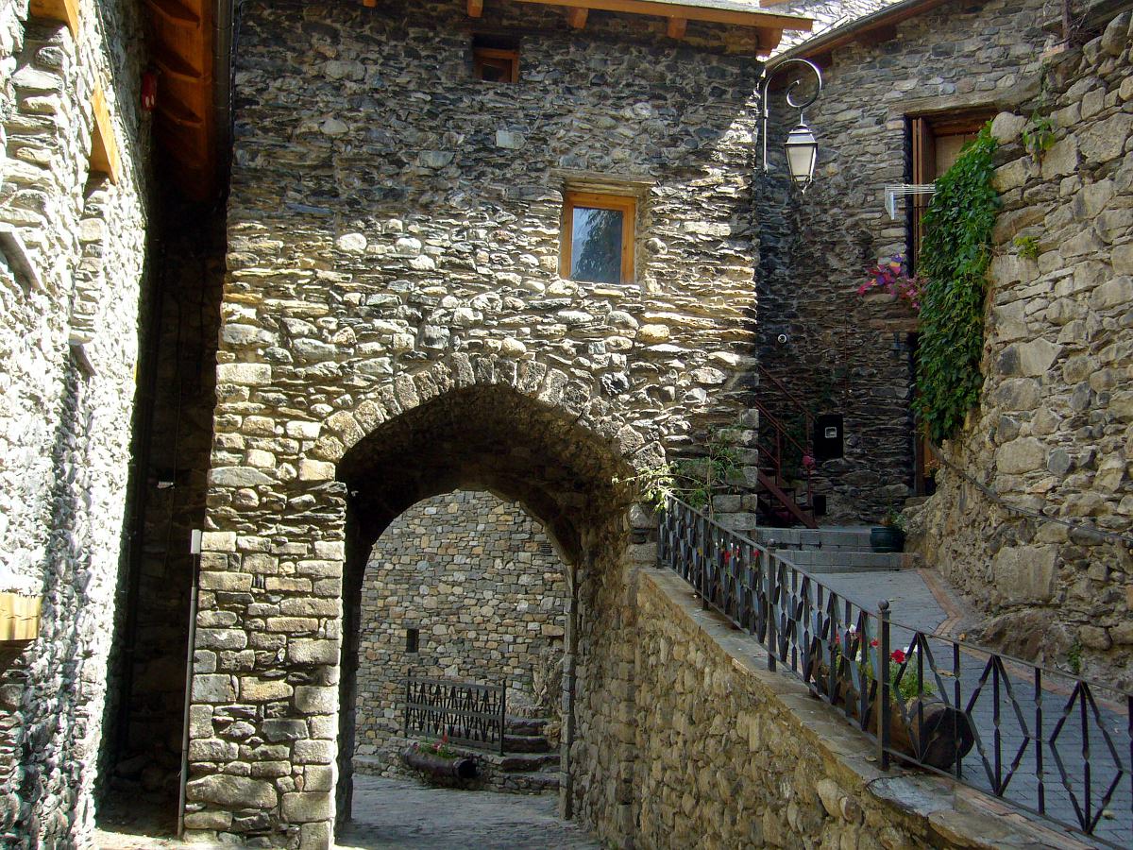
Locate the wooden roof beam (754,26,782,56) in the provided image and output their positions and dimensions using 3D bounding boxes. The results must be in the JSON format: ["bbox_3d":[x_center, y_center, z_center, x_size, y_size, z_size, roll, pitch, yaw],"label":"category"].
[{"bbox_3d":[2.297,-4.373,13.052,0.200,0.220,0.360,2,-7,-8],"label":"wooden roof beam"}]

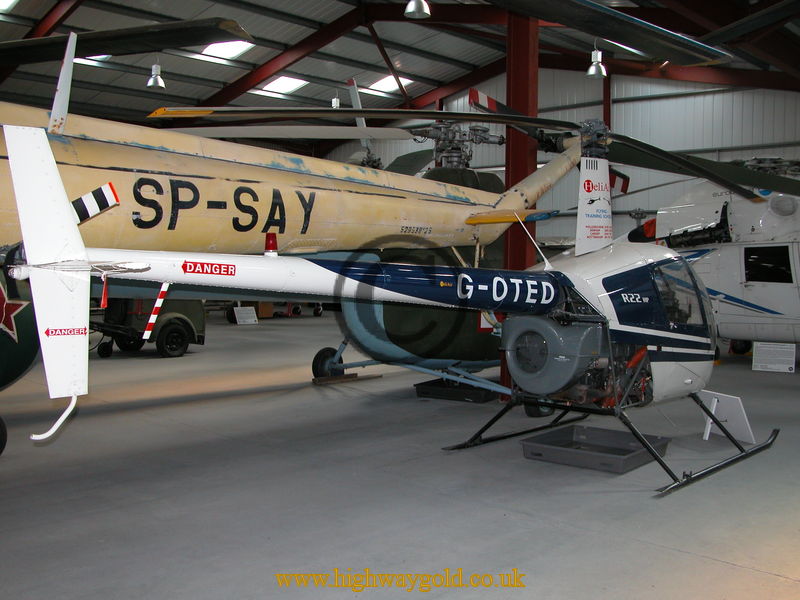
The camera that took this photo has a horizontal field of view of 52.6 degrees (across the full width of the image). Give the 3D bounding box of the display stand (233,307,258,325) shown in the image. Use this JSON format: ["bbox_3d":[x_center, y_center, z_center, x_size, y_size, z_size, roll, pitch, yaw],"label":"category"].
[{"bbox_3d":[-4.184,0.435,22.057,0.638,0.454,0.173,-2,3,-44],"label":"display stand"}]

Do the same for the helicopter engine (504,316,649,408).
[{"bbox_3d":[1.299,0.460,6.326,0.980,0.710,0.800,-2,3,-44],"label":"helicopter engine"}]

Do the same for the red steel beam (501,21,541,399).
[{"bbox_3d":[1.368,-1.079,9.255,0.280,4.520,0.240,2,3,35],"label":"red steel beam"}]

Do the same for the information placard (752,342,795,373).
[{"bbox_3d":[5.779,0.889,12.494,0.589,0.423,0.150,2,3,30],"label":"information placard"}]

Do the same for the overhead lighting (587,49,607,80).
[{"bbox_3d":[4.355,-5.234,17.900,0.450,0.590,0.450,0,2,0],"label":"overhead lighting"}]

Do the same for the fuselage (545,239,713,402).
[{"bbox_3d":[1.922,0.166,6.910,2.340,1.360,1.120,-2,3,-44],"label":"fuselage"}]

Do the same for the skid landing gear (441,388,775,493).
[{"bbox_3d":[1.781,1.010,6.816,2.030,0.520,2.000,-2,3,-44],"label":"skid landing gear"}]

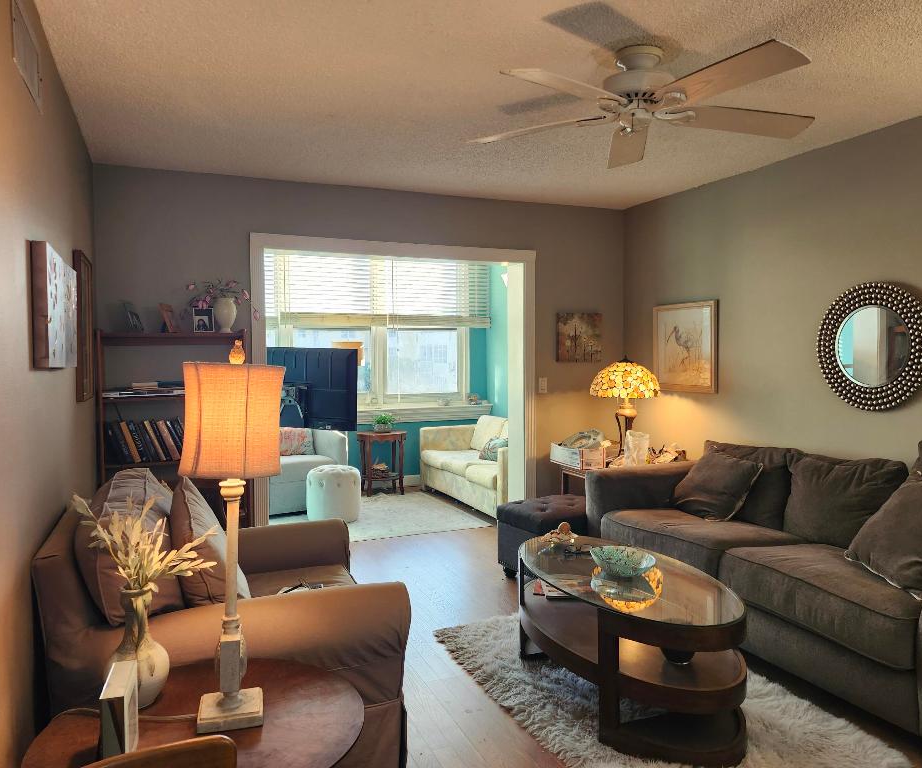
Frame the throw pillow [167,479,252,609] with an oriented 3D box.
[{"bbox_3d":[-0.872,0.516,2.339,0.170,0.450,0.430,-21,9,-18],"label":"throw pillow"}]

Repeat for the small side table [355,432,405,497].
[{"bbox_3d":[-0.753,0.751,6.456,0.400,0.595,0.300,-2,3,-24],"label":"small side table"}]

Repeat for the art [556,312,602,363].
[{"bbox_3d":[0.900,-0.352,5.197,0.393,0.372,0.035,-2,3,-24],"label":"art"}]

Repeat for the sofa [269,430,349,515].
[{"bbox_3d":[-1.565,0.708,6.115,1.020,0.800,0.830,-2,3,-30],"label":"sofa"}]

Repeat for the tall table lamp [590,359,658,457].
[{"bbox_3d":[1.088,0.162,4.536,0.465,0.690,0.465,0,2,0],"label":"tall table lamp"}]

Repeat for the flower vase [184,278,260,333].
[{"bbox_3d":[-1.409,-0.464,4.019,0.402,0.324,0.300,-2,3,-24],"label":"flower vase"}]

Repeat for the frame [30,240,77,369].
[{"bbox_3d":[-1.352,-0.240,2.288,0.036,0.370,0.720,-1,3,-24],"label":"frame"}]

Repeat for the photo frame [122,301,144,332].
[{"bbox_3d":[-1.778,-0.358,3.686,0.030,0.170,0.130,-20,-3,16],"label":"photo frame"}]

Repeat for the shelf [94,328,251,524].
[{"bbox_3d":[-1.645,0.431,3.969,0.785,1.482,0.280,-2,3,-24],"label":"shelf"}]

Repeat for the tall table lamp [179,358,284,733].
[{"bbox_3d":[-0.477,0.304,1.427,0.210,0.790,0.210,-1,2,-14],"label":"tall table lamp"}]

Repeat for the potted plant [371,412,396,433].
[{"bbox_3d":[-0.728,0.359,6.443,0.217,0.189,0.217,-2,3,-24],"label":"potted plant"}]

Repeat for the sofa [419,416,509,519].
[{"bbox_3d":[0.321,0.705,6.319,0.790,0.780,1.760,-1,3,-24],"label":"sofa"}]

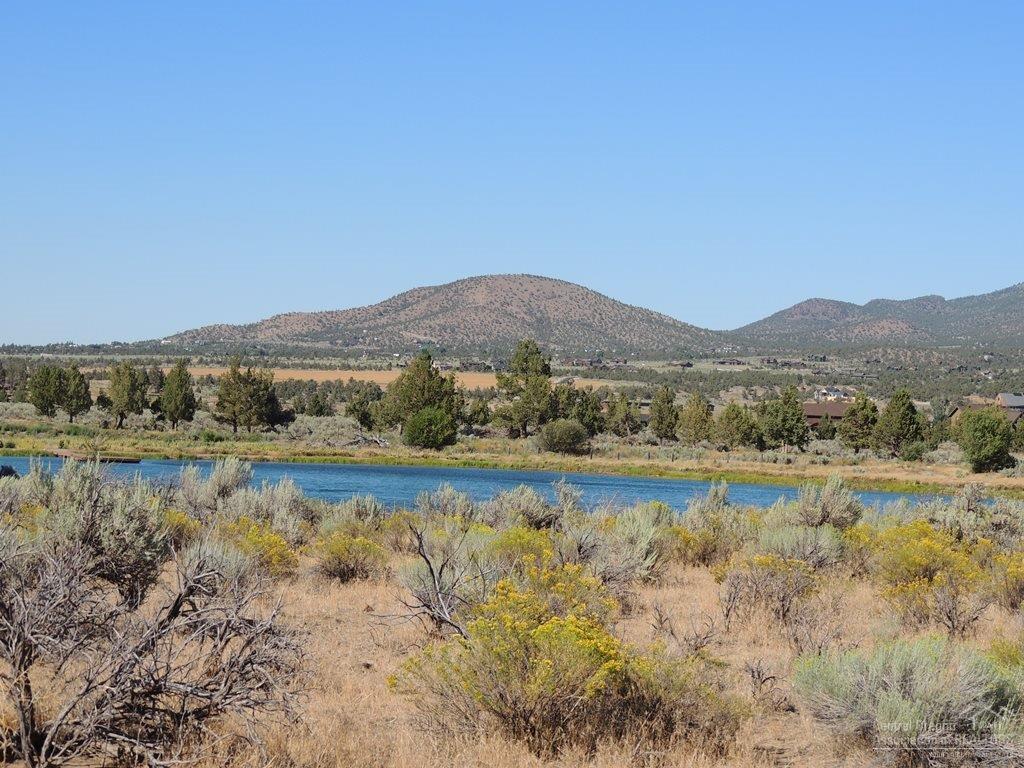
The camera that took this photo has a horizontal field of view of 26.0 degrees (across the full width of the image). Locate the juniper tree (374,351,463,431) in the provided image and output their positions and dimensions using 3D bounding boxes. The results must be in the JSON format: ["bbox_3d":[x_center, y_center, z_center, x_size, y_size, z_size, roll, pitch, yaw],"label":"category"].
[{"bbox_3d":[-8.639,0.832,205.000,8.130,7.850,8.130,0,1,0],"label":"juniper tree"}]

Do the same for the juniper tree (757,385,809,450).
[{"bbox_3d":[22.556,2.793,185.000,4.340,5.500,4.340,0,1,0],"label":"juniper tree"}]

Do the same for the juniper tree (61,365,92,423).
[{"bbox_3d":[-45.148,1.037,230.000,3.320,6.120,3.320,0,1,0],"label":"juniper tree"}]

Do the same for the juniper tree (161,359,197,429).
[{"bbox_3d":[-32.619,0.978,217.000,3.520,6.940,3.520,0,1,0],"label":"juniper tree"}]

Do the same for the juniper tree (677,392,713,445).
[{"bbox_3d":[15.837,3.029,192.000,3.200,4.590,3.200,0,1,0],"label":"juniper tree"}]

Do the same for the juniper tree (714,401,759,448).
[{"bbox_3d":[19.024,3.432,188.000,3.730,4.070,3.730,0,1,0],"label":"juniper tree"}]

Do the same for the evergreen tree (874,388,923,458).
[{"bbox_3d":[30.487,3.076,175.000,3.790,5.440,3.790,0,1,0],"label":"evergreen tree"}]

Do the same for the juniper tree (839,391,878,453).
[{"bbox_3d":[28.112,3.124,180.000,3.250,4.870,3.250,0,1,0],"label":"juniper tree"}]

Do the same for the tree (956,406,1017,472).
[{"bbox_3d":[34.256,3.966,160.000,4.250,4.830,4.250,0,1,0],"label":"tree"}]

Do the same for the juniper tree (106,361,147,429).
[{"bbox_3d":[-38.053,1.036,219.000,3.950,6.710,3.950,0,1,0],"label":"juniper tree"}]

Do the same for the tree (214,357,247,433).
[{"bbox_3d":[-26.851,1.003,212.000,3.340,7.260,3.340,0,1,0],"label":"tree"}]

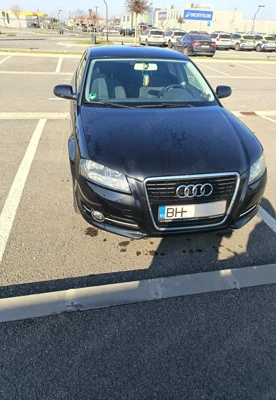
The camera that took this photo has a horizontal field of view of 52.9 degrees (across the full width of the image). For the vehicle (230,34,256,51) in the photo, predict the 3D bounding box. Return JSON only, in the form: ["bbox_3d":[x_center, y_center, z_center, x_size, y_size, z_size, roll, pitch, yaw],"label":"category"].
[{"bbox_3d":[11.800,-18.350,32.150,1.800,1.660,4.400,-3,33,-10],"label":"vehicle"}]

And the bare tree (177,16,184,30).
[{"bbox_3d":[9.625,-39.370,63.107,1.800,4.200,1.800,3,32,0],"label":"bare tree"}]

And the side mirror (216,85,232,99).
[{"bbox_3d":[0.995,-1.243,3.195,0.195,0.140,0.110,-4,32,-11],"label":"side mirror"}]

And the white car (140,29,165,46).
[{"bbox_3d":[1.560,-18.000,30.700,1.784,1.650,4.500,-3,33,-10],"label":"white car"}]

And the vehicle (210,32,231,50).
[{"bbox_3d":[9.341,-18.850,32.839,1.780,1.660,4.500,-4,32,-10],"label":"vehicle"}]

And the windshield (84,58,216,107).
[{"bbox_3d":[0.121,-1.286,2.965,1.360,0.130,0.860,-4,59,-11],"label":"windshield"}]

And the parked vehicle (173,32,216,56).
[{"bbox_3d":[4.080,-11.680,20.750,1.840,1.440,4.750,-4,33,-11],"label":"parked vehicle"}]

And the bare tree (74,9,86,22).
[{"bbox_3d":[-9.224,-28.702,44.801,1.800,3.750,1.800,3,32,0],"label":"bare tree"}]

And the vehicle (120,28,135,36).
[{"bbox_3d":[-2.691,-42.873,71.240,4.200,1.500,1.780,-4,32,-10],"label":"vehicle"}]

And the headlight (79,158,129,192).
[{"bbox_3d":[-0.235,-0.165,2.026,0.350,0.175,0.380,1,32,-3],"label":"headlight"}]

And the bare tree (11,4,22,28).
[{"bbox_3d":[-23.784,-36.234,54.969,2.500,4.350,2.500,3,32,0],"label":"bare tree"}]

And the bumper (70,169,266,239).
[{"bbox_3d":[0.360,-0.035,2.229,1.740,0.500,0.530,-4,32,-11],"label":"bumper"}]

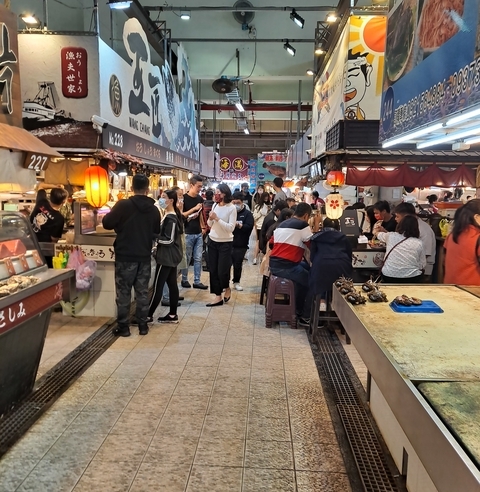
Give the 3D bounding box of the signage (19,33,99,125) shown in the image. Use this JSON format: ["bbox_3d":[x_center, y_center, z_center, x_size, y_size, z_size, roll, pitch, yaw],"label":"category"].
[{"bbox_3d":[-1.978,-1.801,4.876,0.890,1.000,0.060,1,7,3],"label":"signage"}]

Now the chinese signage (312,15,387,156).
[{"bbox_3d":[1.431,-1.938,6.134,0.450,1.150,3.000,1,7,3],"label":"chinese signage"}]

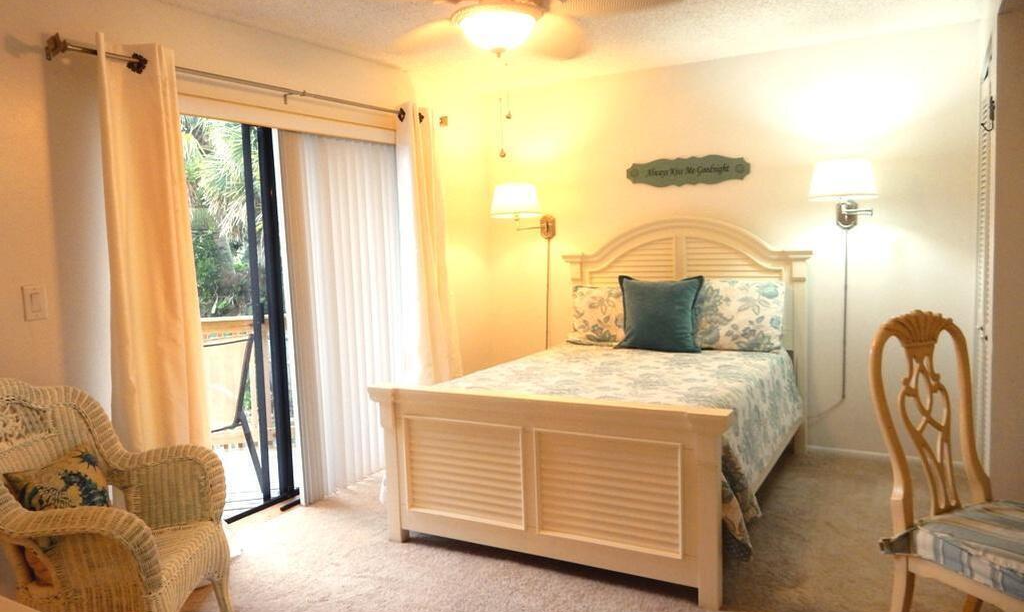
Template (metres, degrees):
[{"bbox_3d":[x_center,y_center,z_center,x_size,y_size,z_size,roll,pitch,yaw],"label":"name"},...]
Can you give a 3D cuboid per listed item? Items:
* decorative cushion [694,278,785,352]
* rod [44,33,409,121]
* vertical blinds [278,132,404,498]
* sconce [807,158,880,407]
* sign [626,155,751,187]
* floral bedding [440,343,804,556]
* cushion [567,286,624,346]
[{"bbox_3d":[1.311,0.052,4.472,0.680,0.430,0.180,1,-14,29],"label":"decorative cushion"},{"bbox_3d":[-1.161,-1.071,3.708,0.120,0.090,2.240,1,6,29],"label":"rod"},{"bbox_3d":[-0.879,0.035,4.217,0.090,1.950,1.010,1,6,29],"label":"vertical blinds"},{"bbox_3d":[1.896,-0.119,4.237,0.355,1.410,0.400,1,6,29],"label":"sconce"},{"bbox_3d":[1.132,-0.879,4.804,0.830,0.175,0.020,1,6,29],"label":"sign"},{"bbox_3d":[0.588,0.583,3.961,1.650,0.560,2.020,1,6,29],"label":"floral bedding"},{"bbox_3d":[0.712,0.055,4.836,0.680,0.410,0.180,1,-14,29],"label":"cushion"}]

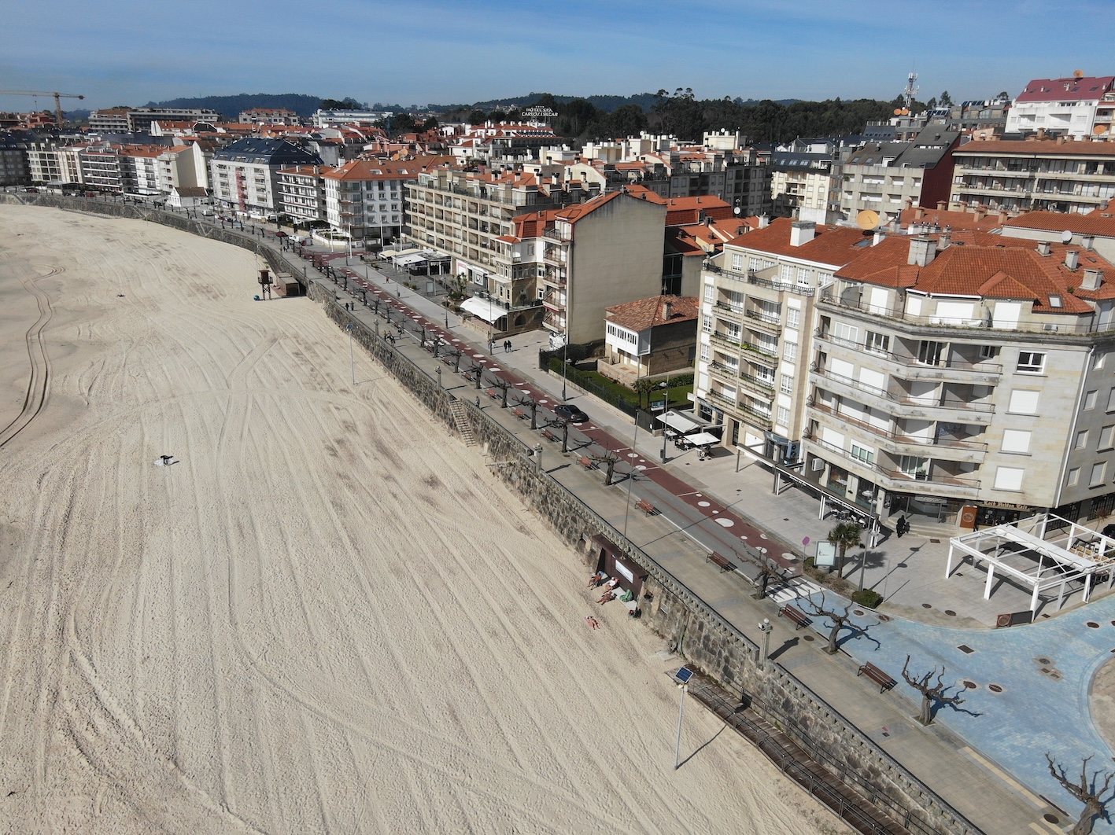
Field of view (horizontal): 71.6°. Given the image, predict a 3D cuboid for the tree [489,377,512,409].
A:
[{"bbox_3d":[-6.518,-2.807,88.453,2.631,3.742,2.631,0,20,0],"label":"tree"}]

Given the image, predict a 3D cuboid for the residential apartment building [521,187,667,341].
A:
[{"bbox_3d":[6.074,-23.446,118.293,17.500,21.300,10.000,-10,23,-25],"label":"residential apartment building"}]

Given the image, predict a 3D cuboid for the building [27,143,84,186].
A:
[{"bbox_3d":[-226.674,-118.043,360.644,37.000,18.000,15.000,11,23,26],"label":"building"}]

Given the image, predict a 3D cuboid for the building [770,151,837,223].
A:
[{"bbox_3d":[72.250,-64.105,216.686,15.000,20.300,23.300,-10,23,-25],"label":"building"}]

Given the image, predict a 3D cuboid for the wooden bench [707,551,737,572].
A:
[{"bbox_3d":[11.413,10.169,54.688,0.650,0.750,1.700,-11,23,-27],"label":"wooden bench"}]

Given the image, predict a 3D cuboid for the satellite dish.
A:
[{"bbox_3d":[26.821,-17.084,66.748,1.950,1.700,1.000,8,21,20],"label":"satellite dish"}]

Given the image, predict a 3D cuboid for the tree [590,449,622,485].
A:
[{"bbox_3d":[4.047,4.294,64.180,2.400,3.100,2.400,-9,22,-26],"label":"tree"}]

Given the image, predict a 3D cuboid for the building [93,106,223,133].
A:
[{"bbox_3d":[-259.048,-190.912,498.000,75.000,18.500,19.000,-1,21,-2],"label":"building"}]

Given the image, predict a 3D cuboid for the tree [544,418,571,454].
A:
[{"bbox_3d":[0.012,1.776,76.410,2.613,3.812,2.613,-10,23,-25],"label":"tree"}]

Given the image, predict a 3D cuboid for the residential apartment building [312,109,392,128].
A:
[{"bbox_3d":[-126.350,-184.088,476.000,46.000,13.000,13.000,-15,26,-35],"label":"residential apartment building"}]

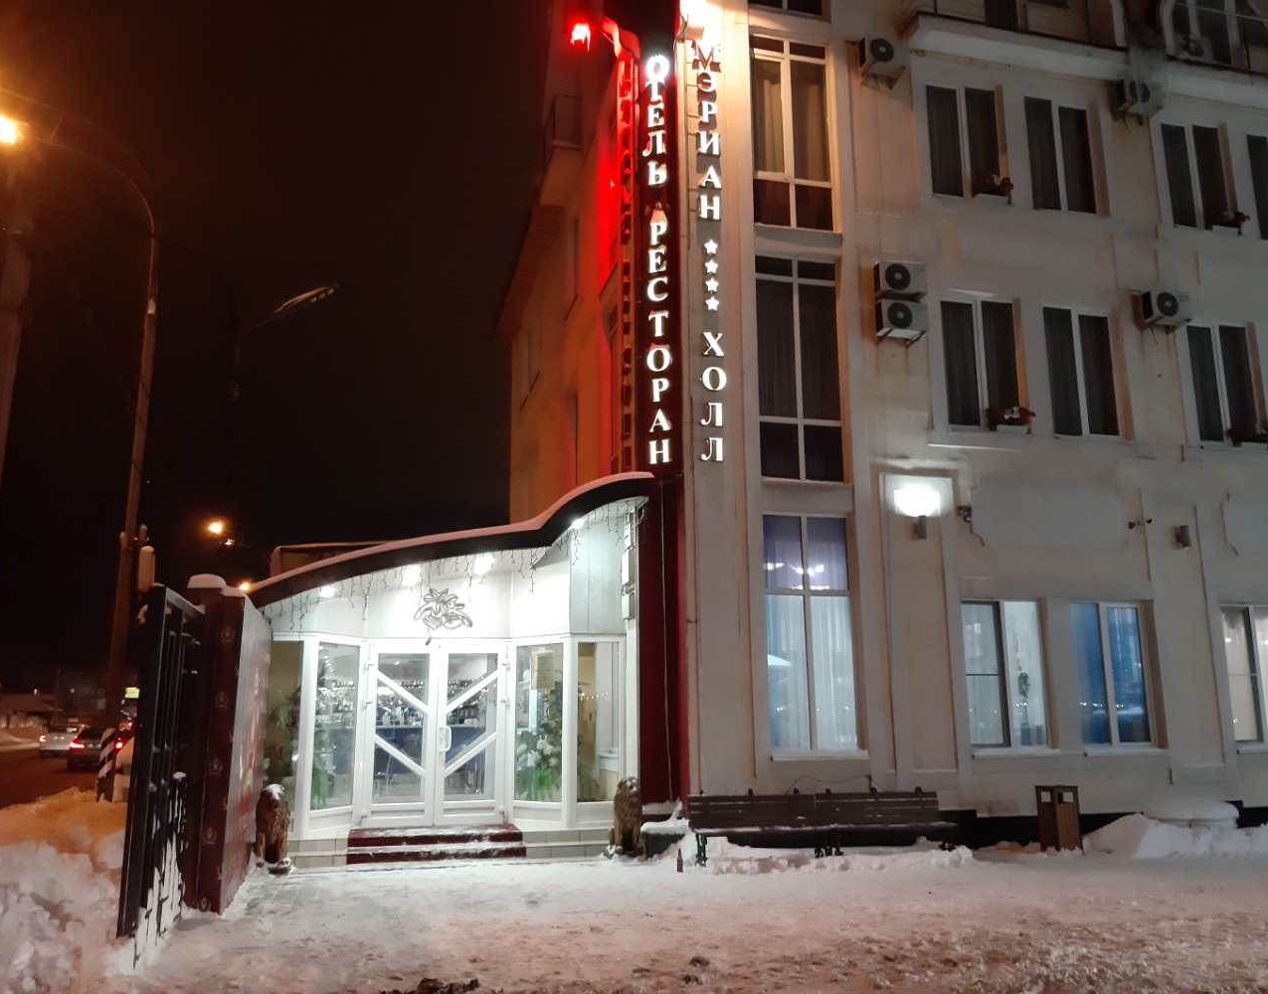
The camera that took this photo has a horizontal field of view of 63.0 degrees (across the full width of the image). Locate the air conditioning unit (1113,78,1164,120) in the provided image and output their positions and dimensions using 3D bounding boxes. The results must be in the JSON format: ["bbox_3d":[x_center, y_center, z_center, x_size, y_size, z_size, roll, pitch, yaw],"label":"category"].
[{"bbox_3d":[7.670,-6.013,15.690,0.690,0.470,0.270,3,-12,-14],"label":"air conditioning unit"}]

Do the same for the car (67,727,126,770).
[{"bbox_3d":[-19.245,8.913,37.003,1.780,1.470,4.500,6,-13,-26],"label":"car"}]

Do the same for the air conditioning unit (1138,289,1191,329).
[{"bbox_3d":[7.712,-2.723,15.015,0.672,0.407,0.240,3,-12,-14],"label":"air conditioning unit"}]

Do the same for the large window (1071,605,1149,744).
[{"bbox_3d":[6.469,2.409,14.038,1.200,1.880,0.150,3,-12,-14],"label":"large window"}]

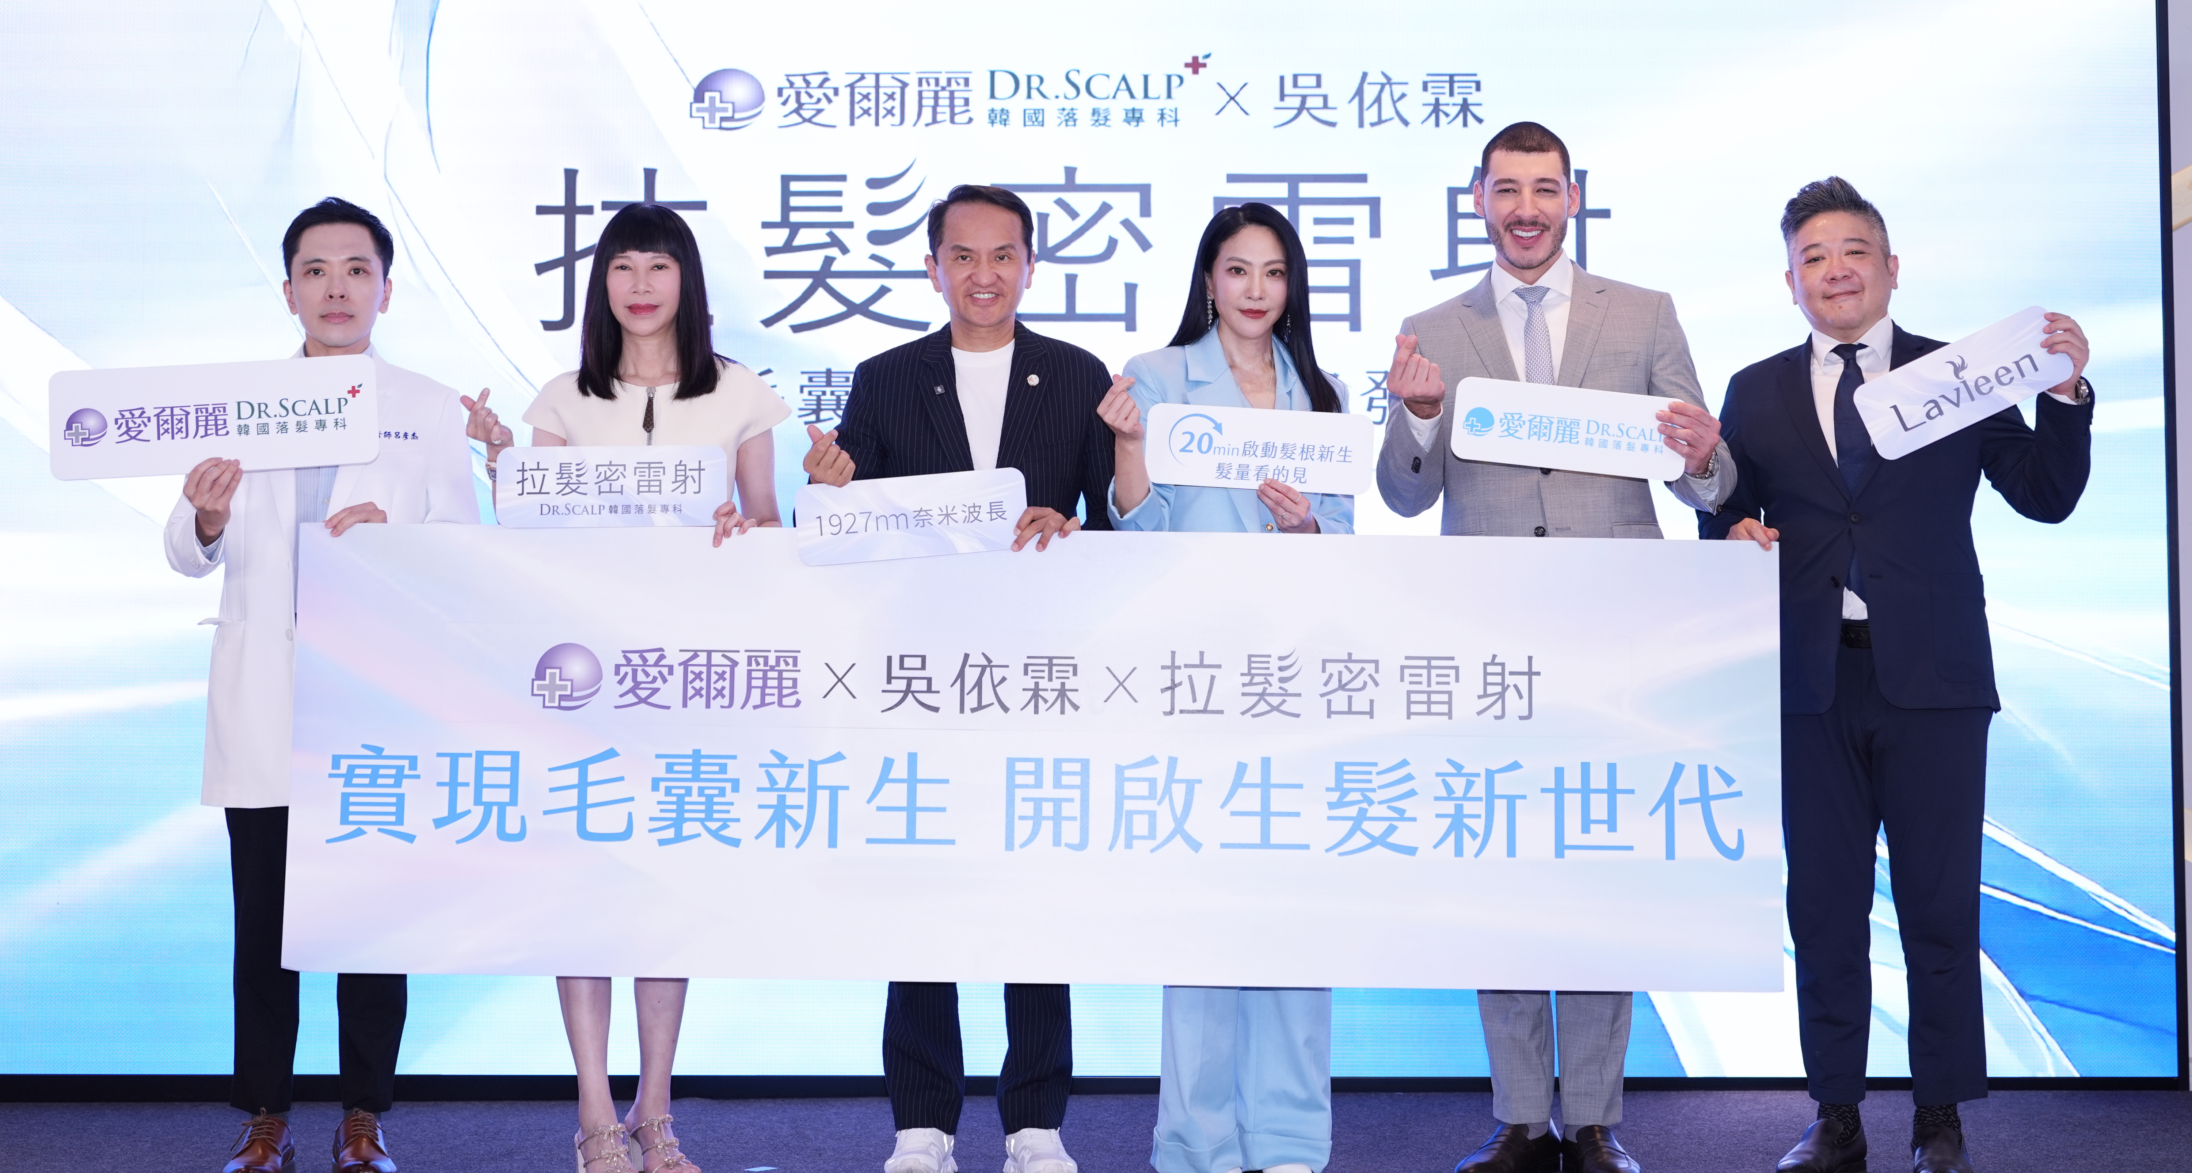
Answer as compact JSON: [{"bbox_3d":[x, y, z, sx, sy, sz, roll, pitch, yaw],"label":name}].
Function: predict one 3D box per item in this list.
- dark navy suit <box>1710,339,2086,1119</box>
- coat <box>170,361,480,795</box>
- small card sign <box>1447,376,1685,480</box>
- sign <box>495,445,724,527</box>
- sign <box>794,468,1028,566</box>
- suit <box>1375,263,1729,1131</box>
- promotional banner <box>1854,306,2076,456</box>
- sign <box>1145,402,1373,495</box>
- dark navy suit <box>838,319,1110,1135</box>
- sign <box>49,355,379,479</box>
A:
[{"bbox_3d":[1.373,0.221,6.773,0.660,1.340,0.380,0,-4,7],"label":"dark navy suit"},{"bbox_3d":[-1.341,-0.013,6.850,0.530,0.795,0.400,1,-4,-8],"label":"coat"},{"bbox_3d":[0.788,-0.266,6.638,0.385,0.135,0.010,5,-8,5],"label":"small card sign"},{"bbox_3d":[-0.811,-0.167,6.631,0.390,0.135,0.010,0,-8,-3],"label":"sign"},{"bbox_3d":[-0.307,-0.115,6.570,0.384,0.138,0.012,-5,-7,-1],"label":"sign"},{"bbox_3d":[0.785,0.186,6.835,0.600,1.505,0.420,0,-4,4],"label":"suit"},{"bbox_3d":[1.449,-0.339,6.620,0.372,0.138,0.012,-25,-4,14],"label":"promotional banner"},{"bbox_3d":[0.277,-0.233,6.696,0.385,0.135,0.010,3,-8,2],"label":"sign"},{"bbox_3d":[-0.219,0.234,6.772,0.500,1.400,0.360,0,-4,-1],"label":"dark navy suit"},{"bbox_3d":[-1.478,-0.279,6.639,0.543,0.187,0.010,-2,-8,-11],"label":"sign"}]

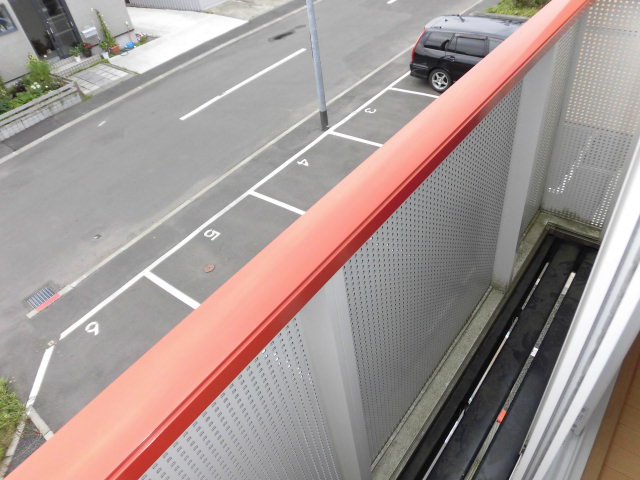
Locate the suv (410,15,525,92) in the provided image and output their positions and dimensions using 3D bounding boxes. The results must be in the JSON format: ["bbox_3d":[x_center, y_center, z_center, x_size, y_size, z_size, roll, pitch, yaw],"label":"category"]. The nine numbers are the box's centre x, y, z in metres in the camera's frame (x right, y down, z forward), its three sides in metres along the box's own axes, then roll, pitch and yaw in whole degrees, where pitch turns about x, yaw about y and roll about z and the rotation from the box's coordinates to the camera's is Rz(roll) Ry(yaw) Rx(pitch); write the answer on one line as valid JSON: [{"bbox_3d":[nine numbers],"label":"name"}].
[{"bbox_3d":[4.427,-4.184,10.190,4.500,1.460,1.690,25,52,34],"label":"suv"}]

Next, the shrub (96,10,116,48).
[{"bbox_3d":[-7.888,-7.694,16.259,0.420,1.320,0.420,23,51,32],"label":"shrub"}]

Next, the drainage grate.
[{"bbox_3d":[-4.622,0.966,7.386,0.300,0.040,0.390,23,51,32],"label":"drainage grate"}]

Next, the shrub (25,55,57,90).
[{"bbox_3d":[-9.192,-5.523,14.565,0.600,0.950,0.620,23,51,32],"label":"shrub"}]

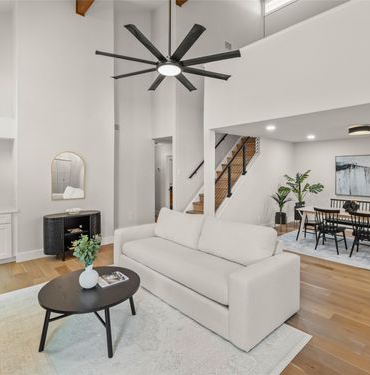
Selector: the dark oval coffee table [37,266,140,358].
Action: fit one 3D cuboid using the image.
[{"bbox_3d":[-0.900,1.148,2.221,1.020,0.450,0.840,2,3,42],"label":"dark oval coffee table"}]

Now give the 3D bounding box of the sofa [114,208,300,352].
[{"bbox_3d":[0.053,0.905,3.170,0.990,0.870,2.520,-2,3,-42],"label":"sofa"}]

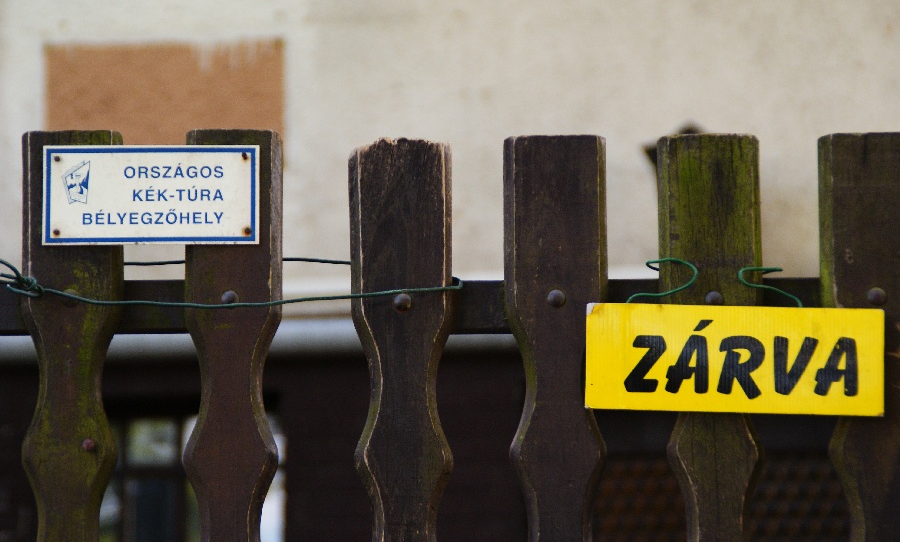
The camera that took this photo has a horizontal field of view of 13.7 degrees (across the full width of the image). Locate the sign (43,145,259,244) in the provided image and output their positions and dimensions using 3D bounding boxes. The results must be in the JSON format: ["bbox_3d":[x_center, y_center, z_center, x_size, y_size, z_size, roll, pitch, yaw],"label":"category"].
[{"bbox_3d":[-0.300,-0.076,3.770,0.217,0.099,0.004,0,-3,0],"label":"sign"}]

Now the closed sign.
[{"bbox_3d":[0.286,0.089,3.765,0.300,0.106,0.005,1,-2,0],"label":"closed sign"}]

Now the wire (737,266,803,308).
[{"bbox_3d":[0.322,0.017,3.780,0.065,0.041,0.040,0,-3,0],"label":"wire"}]

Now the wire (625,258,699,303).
[{"bbox_3d":[0.213,0.010,3.780,0.073,0.044,0.040,0,-3,0],"label":"wire"}]

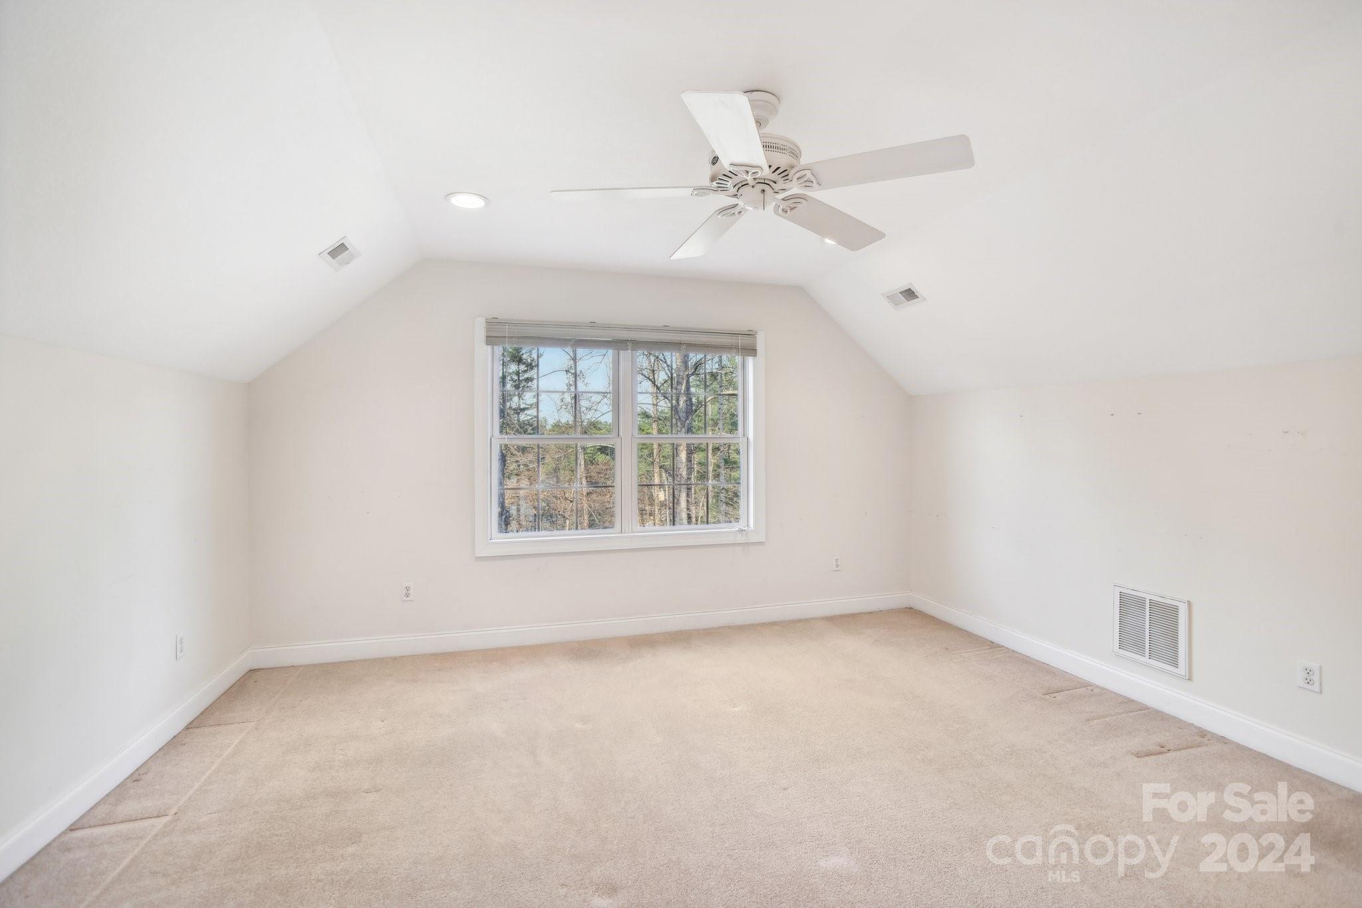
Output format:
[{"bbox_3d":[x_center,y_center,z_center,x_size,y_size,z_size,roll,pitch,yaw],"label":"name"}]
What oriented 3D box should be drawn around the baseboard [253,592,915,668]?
[{"bbox_3d":[-0.316,1.189,3.932,4.577,0.117,0.020,0,1,-16],"label":"baseboard"}]

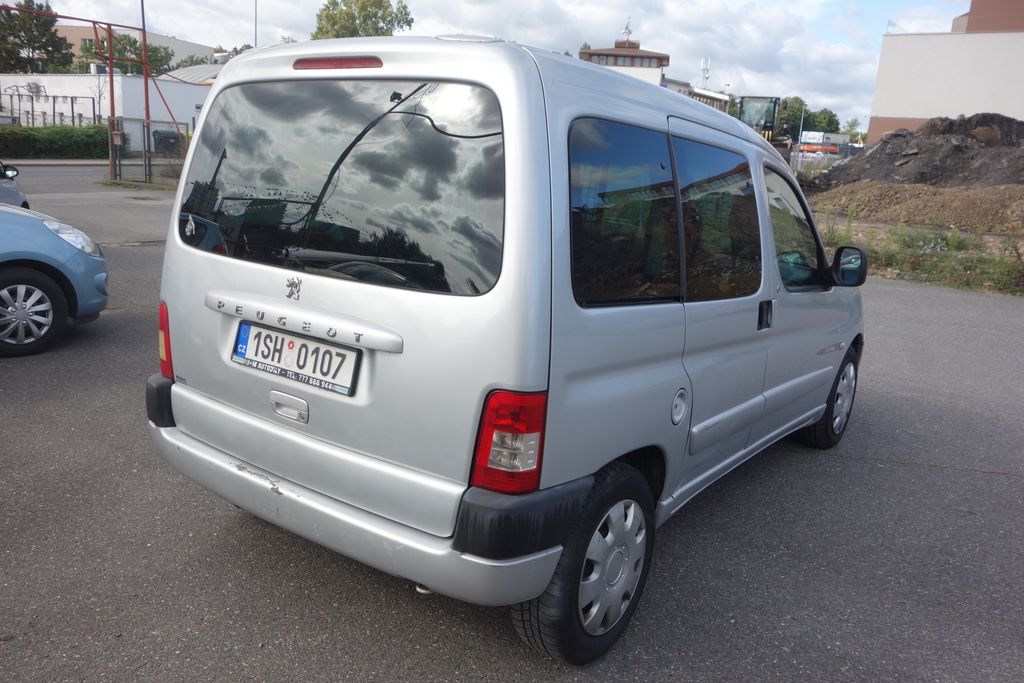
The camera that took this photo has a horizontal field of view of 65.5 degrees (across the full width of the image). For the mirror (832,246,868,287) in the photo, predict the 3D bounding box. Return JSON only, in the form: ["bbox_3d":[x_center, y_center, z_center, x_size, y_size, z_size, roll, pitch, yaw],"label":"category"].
[{"bbox_3d":[1.554,-0.349,3.689,0.170,0.178,0.110,11,14,35],"label":"mirror"}]

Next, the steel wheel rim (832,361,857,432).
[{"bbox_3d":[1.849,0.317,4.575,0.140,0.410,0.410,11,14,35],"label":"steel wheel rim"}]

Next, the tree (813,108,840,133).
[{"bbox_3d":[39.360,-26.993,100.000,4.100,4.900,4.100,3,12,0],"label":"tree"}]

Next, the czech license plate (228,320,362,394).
[{"bbox_3d":[-0.625,0.042,2.272,0.530,0.127,0.020,11,-1,35],"label":"czech license plate"}]

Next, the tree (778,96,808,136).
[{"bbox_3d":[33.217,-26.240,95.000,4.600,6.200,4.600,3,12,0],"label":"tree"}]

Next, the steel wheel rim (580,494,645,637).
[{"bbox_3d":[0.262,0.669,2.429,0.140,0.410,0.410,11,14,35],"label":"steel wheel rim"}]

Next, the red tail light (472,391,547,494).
[{"bbox_3d":[-0.008,0.236,1.910,0.180,0.265,0.100,11,14,35],"label":"red tail light"}]

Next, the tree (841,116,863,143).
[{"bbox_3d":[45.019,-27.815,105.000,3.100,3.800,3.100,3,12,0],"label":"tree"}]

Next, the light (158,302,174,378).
[{"bbox_3d":[-1.194,-0.003,2.744,0.180,0.265,0.100,11,14,35],"label":"light"}]

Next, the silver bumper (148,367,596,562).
[{"bbox_3d":[-0.567,0.389,2.454,1.700,0.320,0.340,11,14,35],"label":"silver bumper"}]

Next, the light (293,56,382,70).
[{"bbox_3d":[-0.486,-0.787,2.232,0.370,0.040,0.030,11,3,35],"label":"light"}]

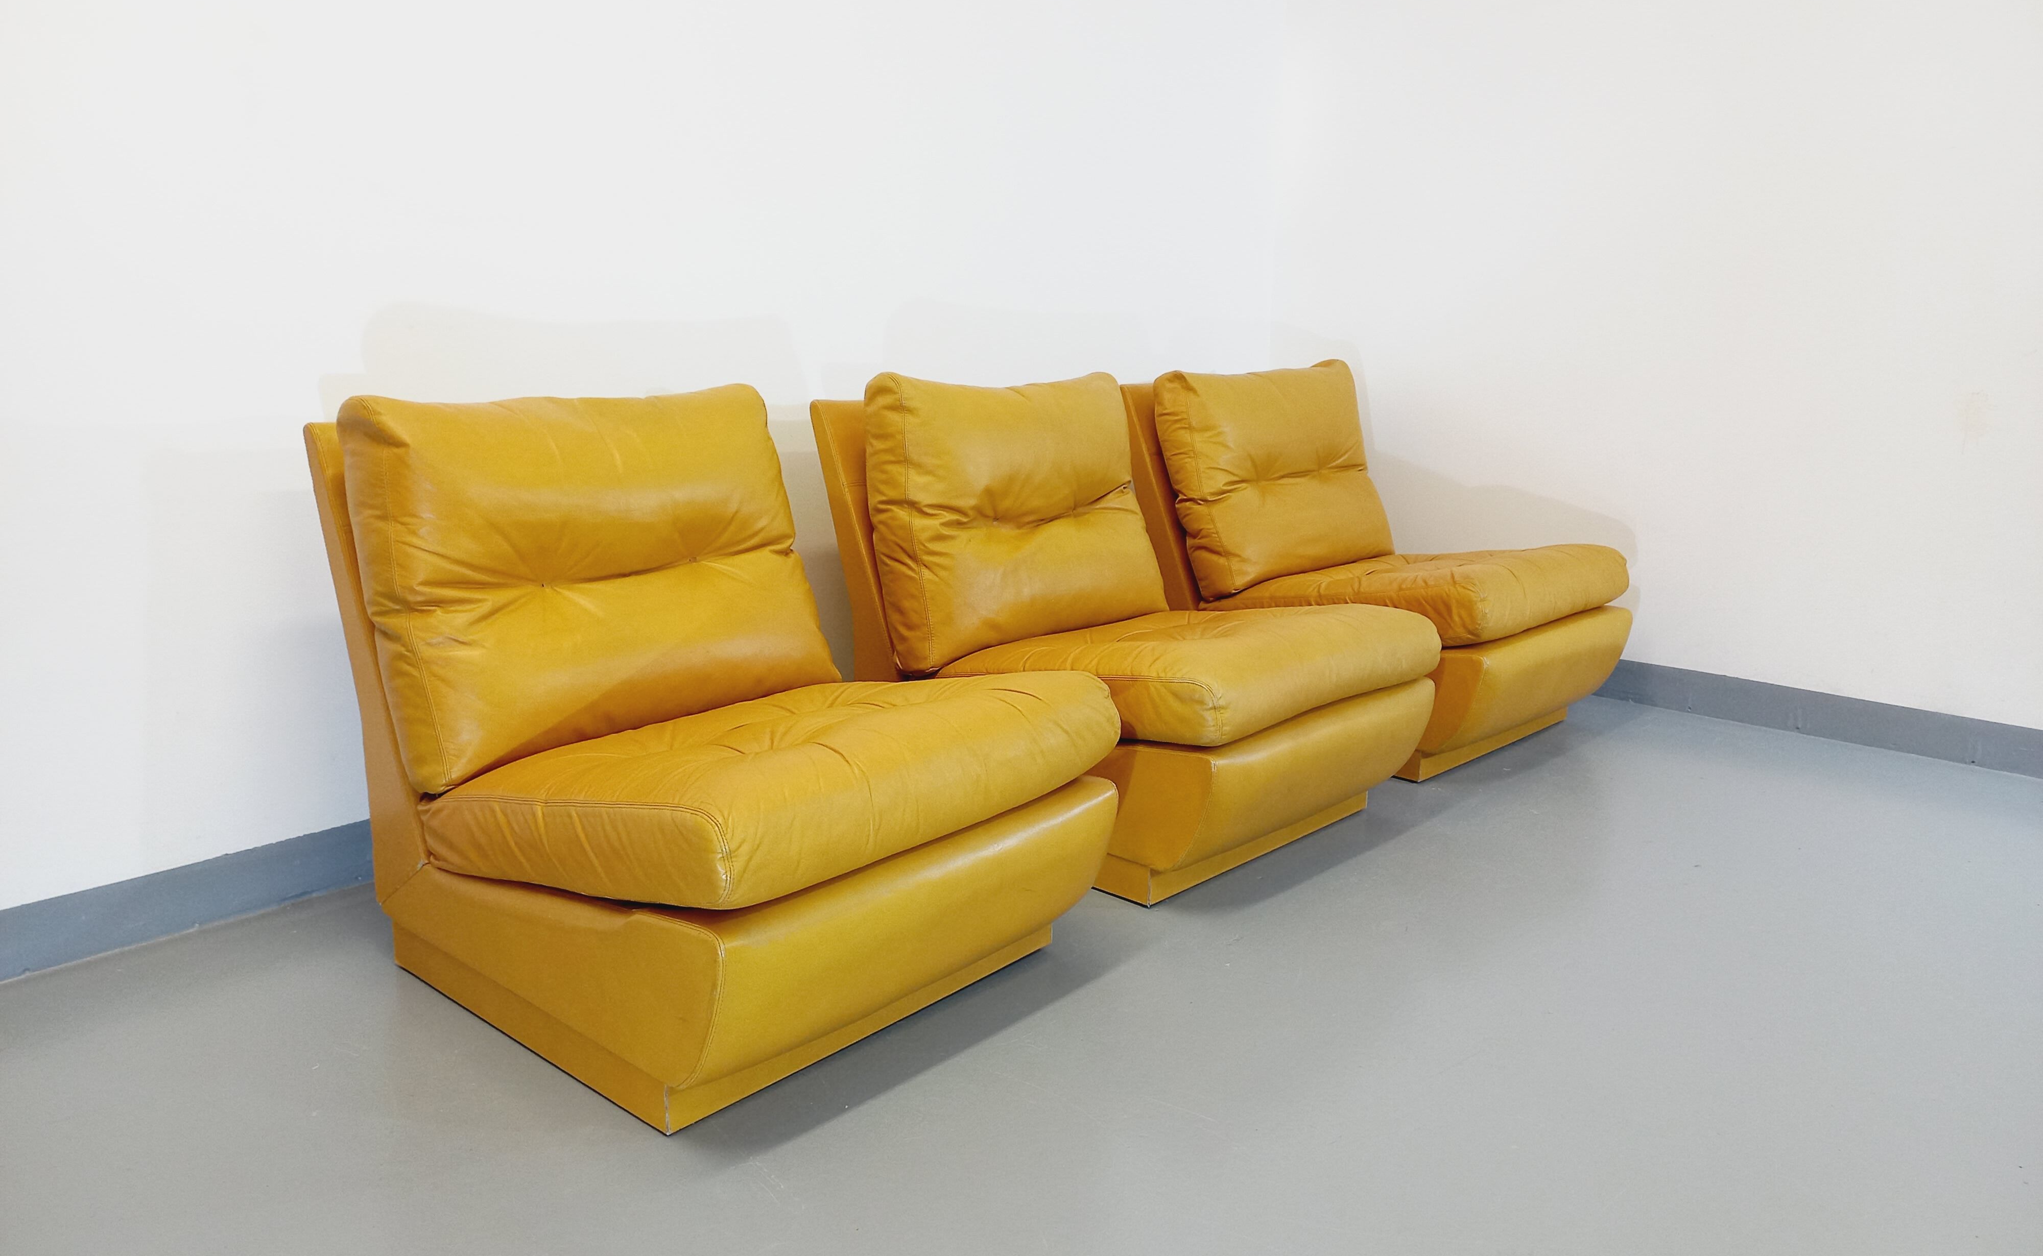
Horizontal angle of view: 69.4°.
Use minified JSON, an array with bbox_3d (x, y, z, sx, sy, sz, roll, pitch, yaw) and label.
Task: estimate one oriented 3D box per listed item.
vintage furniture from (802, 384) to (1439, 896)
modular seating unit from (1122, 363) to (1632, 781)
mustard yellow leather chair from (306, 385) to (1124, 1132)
[{"bbox_3d":[0.178,-0.048,2.575,0.884,0.757,0.658,12,17,41],"label":"vintage furniture"},{"bbox_3d":[0.764,-0.172,3.191,0.884,0.757,0.658,13,17,43],"label":"modular seating unit"},{"bbox_3d":[-0.405,0.078,1.952,0.884,0.757,0.658,12,16,40],"label":"mustard yellow leather chair"}]

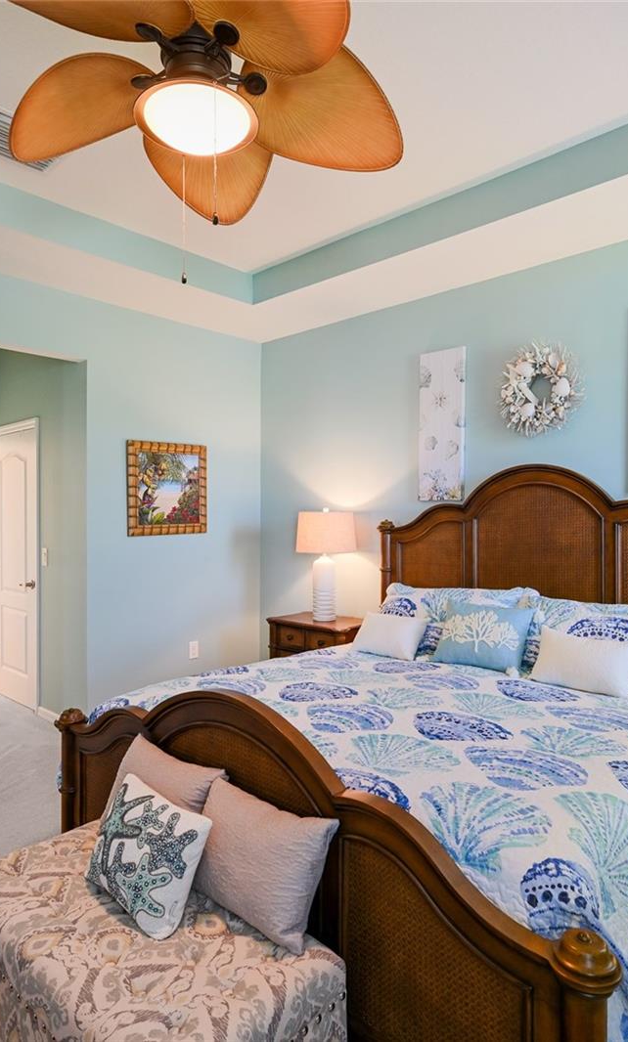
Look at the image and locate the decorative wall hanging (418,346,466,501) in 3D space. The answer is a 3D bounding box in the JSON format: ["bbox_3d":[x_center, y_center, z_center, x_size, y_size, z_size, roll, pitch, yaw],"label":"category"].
[{"bbox_3d":[0.785,-0.581,3.747,0.303,0.914,0.032,1,1,43],"label":"decorative wall hanging"}]

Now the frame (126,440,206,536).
[{"bbox_3d":[-1.017,-0.224,4.261,0.030,0.635,0.640,1,1,43],"label":"frame"}]

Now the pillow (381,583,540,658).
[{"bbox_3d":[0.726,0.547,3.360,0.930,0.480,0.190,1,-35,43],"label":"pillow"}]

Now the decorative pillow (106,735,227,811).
[{"bbox_3d":[-0.438,0.811,1.699,0.430,0.385,0.140,1,-21,43],"label":"decorative pillow"}]

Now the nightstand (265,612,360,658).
[{"bbox_3d":[0.100,1.012,4.004,0.690,0.715,0.420,1,1,43],"label":"nightstand"}]

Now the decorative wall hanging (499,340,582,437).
[{"bbox_3d":[1.223,-0.718,3.301,0.460,0.500,0.090,1,1,43],"label":"decorative wall hanging"}]

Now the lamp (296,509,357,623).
[{"bbox_3d":[0.073,0.284,4.030,0.400,0.733,0.400,0,0,0],"label":"lamp"}]

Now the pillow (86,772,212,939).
[{"bbox_3d":[-0.432,0.852,1.602,0.375,0.320,0.120,0,-28,40],"label":"pillow"}]

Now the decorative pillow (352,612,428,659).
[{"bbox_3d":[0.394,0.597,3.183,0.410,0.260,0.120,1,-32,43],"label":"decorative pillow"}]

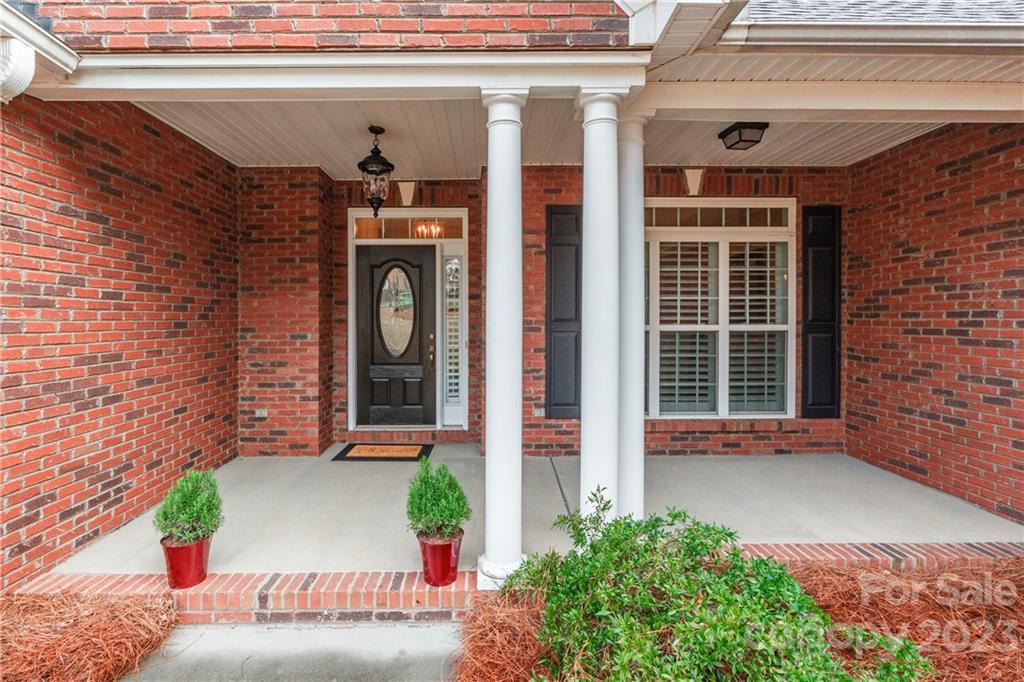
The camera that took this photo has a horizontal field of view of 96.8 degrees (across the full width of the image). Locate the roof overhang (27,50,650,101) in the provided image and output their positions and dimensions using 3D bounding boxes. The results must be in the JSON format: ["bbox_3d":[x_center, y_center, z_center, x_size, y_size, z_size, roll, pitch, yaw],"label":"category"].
[{"bbox_3d":[-0.840,-1.295,2.230,2.980,0.160,0.200,0,2,-1],"label":"roof overhang"}]

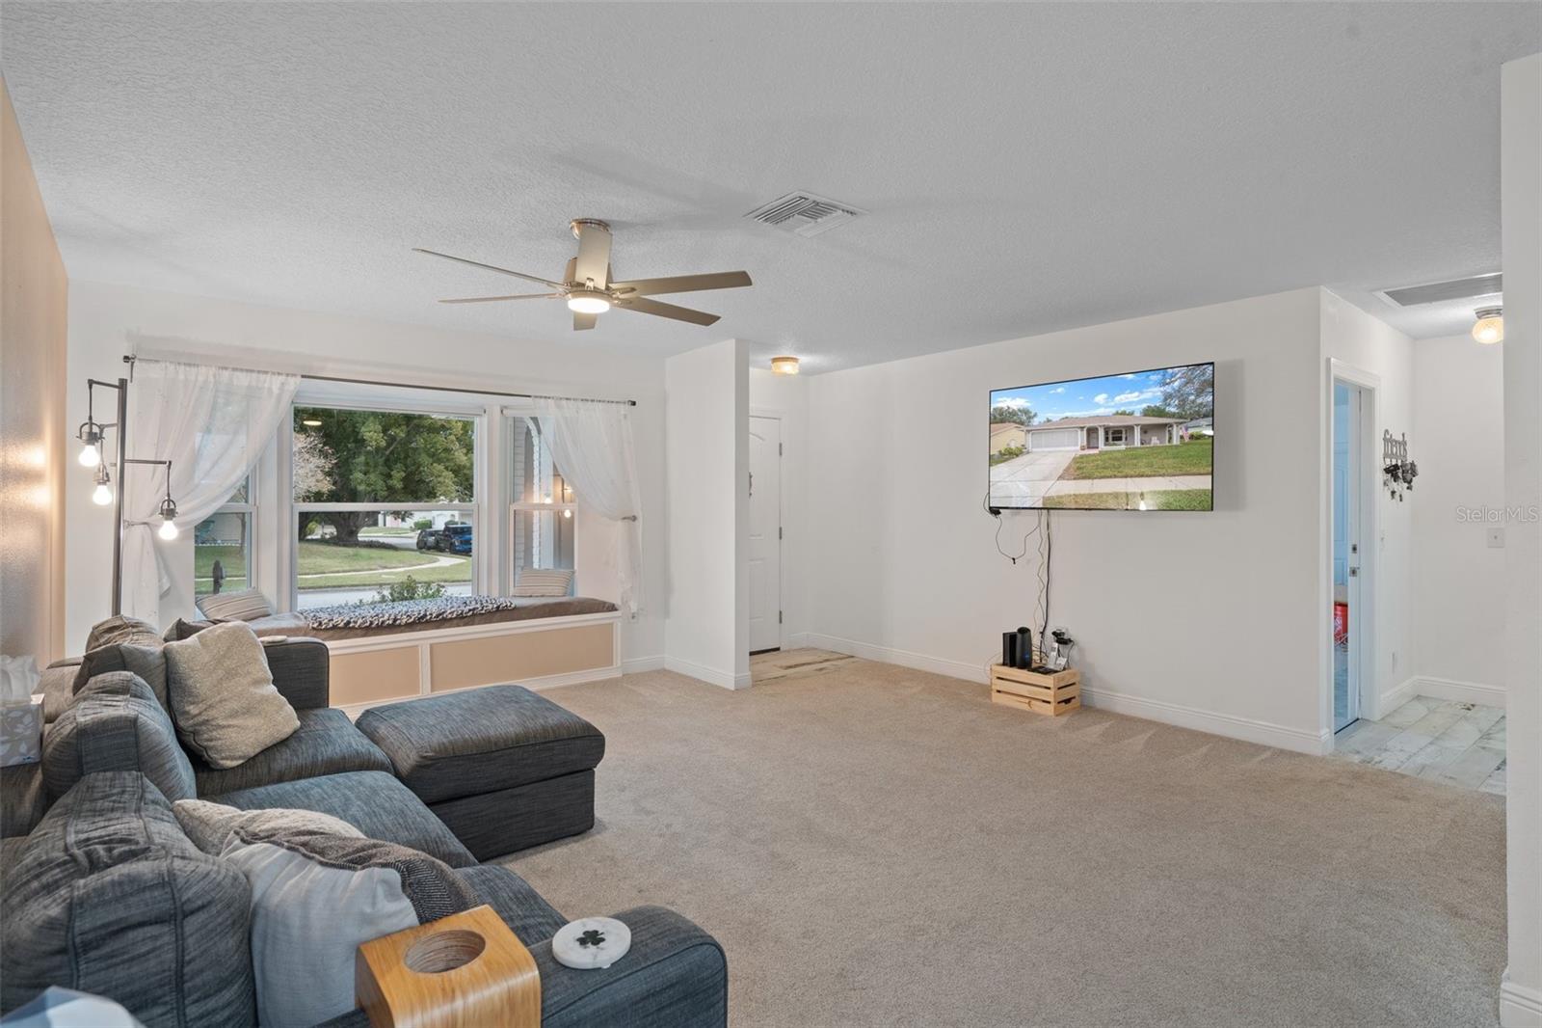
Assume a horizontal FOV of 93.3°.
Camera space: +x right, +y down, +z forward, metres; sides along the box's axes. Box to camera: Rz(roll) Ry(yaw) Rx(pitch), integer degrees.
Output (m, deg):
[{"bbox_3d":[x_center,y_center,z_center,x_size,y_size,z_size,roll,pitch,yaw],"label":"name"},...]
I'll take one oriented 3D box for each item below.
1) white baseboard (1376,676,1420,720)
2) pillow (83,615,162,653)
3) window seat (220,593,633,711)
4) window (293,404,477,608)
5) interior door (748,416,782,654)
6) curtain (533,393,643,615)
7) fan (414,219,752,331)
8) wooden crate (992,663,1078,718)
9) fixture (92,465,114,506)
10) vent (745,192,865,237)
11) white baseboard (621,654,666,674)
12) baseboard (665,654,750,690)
[{"bbox_3d":[4.030,1.174,4.660,0.930,0.133,0.018,-1,1,-38],"label":"white baseboard"},{"bbox_3d":[-2.760,0.675,3.100,0.220,0.440,0.500,-1,1,-41],"label":"pillow"},{"bbox_3d":[-2.397,0.936,4.898,2.720,0.600,0.630,-1,1,-38],"label":"window seat"},{"bbox_3d":[-2.762,-0.048,5.294,1.234,1.428,0.082,-1,1,-41],"label":"window"},{"bbox_3d":[-0.269,0.180,6.122,0.910,2.030,0.045,-1,1,-38],"label":"interior door"},{"bbox_3d":[-1.309,-0.029,5.249,0.860,1.630,0.120,-1,1,-38],"label":"curtain"},{"bbox_3d":[-0.757,-1.022,3.063,1.418,0.377,1.357,-1,1,-41],"label":"fan"},{"bbox_3d":[1.739,1.128,4.778,0.311,0.245,0.444,-1,1,-41],"label":"wooden crate"},{"bbox_3d":[-3.141,-0.133,3.419,0.077,0.199,0.082,-1,1,-41],"label":"fixture"},{"bbox_3d":[0.138,-1.198,2.956,0.357,0.031,0.342,-1,1,-41],"label":"vent"},{"bbox_3d":[-0.998,1.190,5.750,0.377,0.128,0.020,-1,1,-41],"label":"white baseboard"},{"bbox_3d":[-0.508,1.190,5.563,0.133,0.128,0.923,-1,1,-41],"label":"baseboard"}]

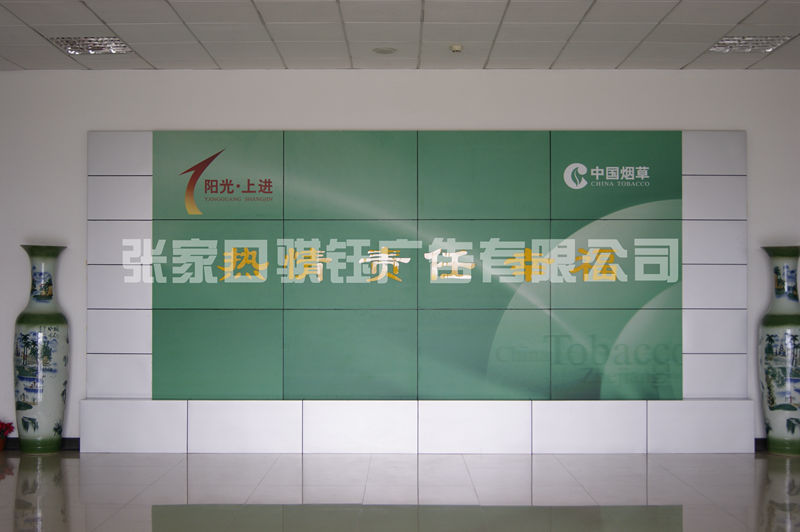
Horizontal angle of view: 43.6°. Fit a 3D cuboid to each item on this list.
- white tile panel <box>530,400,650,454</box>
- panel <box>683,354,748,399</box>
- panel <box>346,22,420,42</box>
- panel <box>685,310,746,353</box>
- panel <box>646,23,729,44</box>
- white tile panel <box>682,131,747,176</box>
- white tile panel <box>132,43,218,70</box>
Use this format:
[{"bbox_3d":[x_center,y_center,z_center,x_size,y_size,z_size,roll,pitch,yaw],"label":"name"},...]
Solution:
[{"bbox_3d":[1.660,1.407,8.738,1.010,0.465,0.030,0,-1,0],"label":"white tile panel"},{"bbox_3d":[2.830,0.989,9.001,0.584,0.404,0.050,0,-1,0],"label":"panel"},{"bbox_3d":[-0.130,-1.841,7.825,0.600,0.020,0.600,0,-1,0],"label":"panel"},{"bbox_3d":[2.833,0.594,8.994,0.600,0.400,0.030,0,-1,0],"label":"panel"},{"bbox_3d":[2.262,-1.833,7.792,0.600,0.025,0.600,0,-1,0],"label":"panel"},{"bbox_3d":[2.876,-1.030,9.091,0.596,0.412,0.030,0,-1,0],"label":"white tile panel"},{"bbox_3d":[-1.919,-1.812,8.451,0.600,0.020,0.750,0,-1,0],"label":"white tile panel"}]

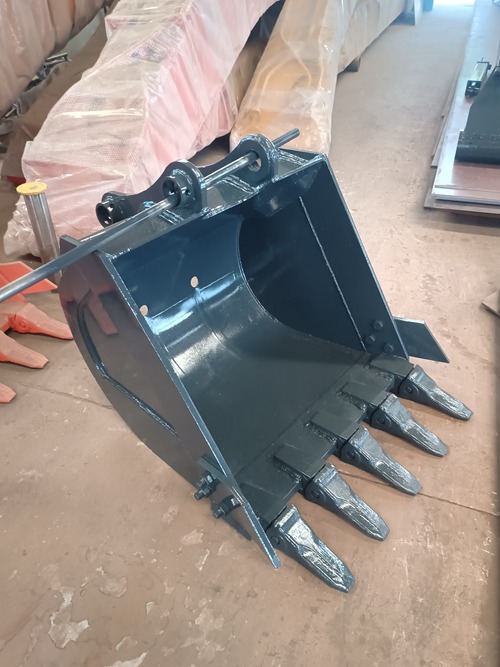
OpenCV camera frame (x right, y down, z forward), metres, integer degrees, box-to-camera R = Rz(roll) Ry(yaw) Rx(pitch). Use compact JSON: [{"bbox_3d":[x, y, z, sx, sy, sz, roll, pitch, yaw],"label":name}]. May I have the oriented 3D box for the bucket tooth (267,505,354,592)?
[{"bbox_3d":[0.174,0.607,1.447,0.258,0.096,0.088,37,53,23],"label":"bucket tooth"}]

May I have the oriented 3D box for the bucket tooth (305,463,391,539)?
[{"bbox_3d":[0.299,0.513,1.551,0.258,0.096,0.088,37,53,23],"label":"bucket tooth"}]

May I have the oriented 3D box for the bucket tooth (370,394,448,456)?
[{"bbox_3d":[0.548,0.324,1.761,0.258,0.096,0.088,37,53,23],"label":"bucket tooth"}]

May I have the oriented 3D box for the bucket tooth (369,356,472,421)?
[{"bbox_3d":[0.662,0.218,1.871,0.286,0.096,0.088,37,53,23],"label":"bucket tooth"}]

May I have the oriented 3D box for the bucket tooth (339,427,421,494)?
[{"bbox_3d":[0.423,0.418,1.656,0.258,0.096,0.088,37,53,23],"label":"bucket tooth"}]

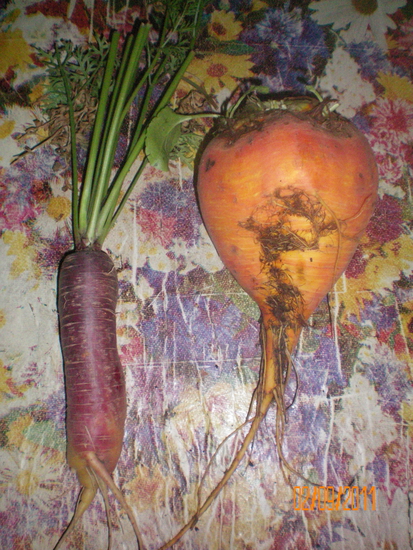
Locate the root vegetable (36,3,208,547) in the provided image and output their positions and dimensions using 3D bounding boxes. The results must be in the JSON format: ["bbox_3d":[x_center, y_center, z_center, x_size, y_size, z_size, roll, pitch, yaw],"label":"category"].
[{"bbox_3d":[-0.070,-0.021,0.393,0.118,0.043,0.375,4,77,1],"label":"root vegetable"}]

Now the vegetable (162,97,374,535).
[{"bbox_3d":[0.039,0.024,0.352,0.116,0.104,0.275,5,77,2],"label":"vegetable"}]

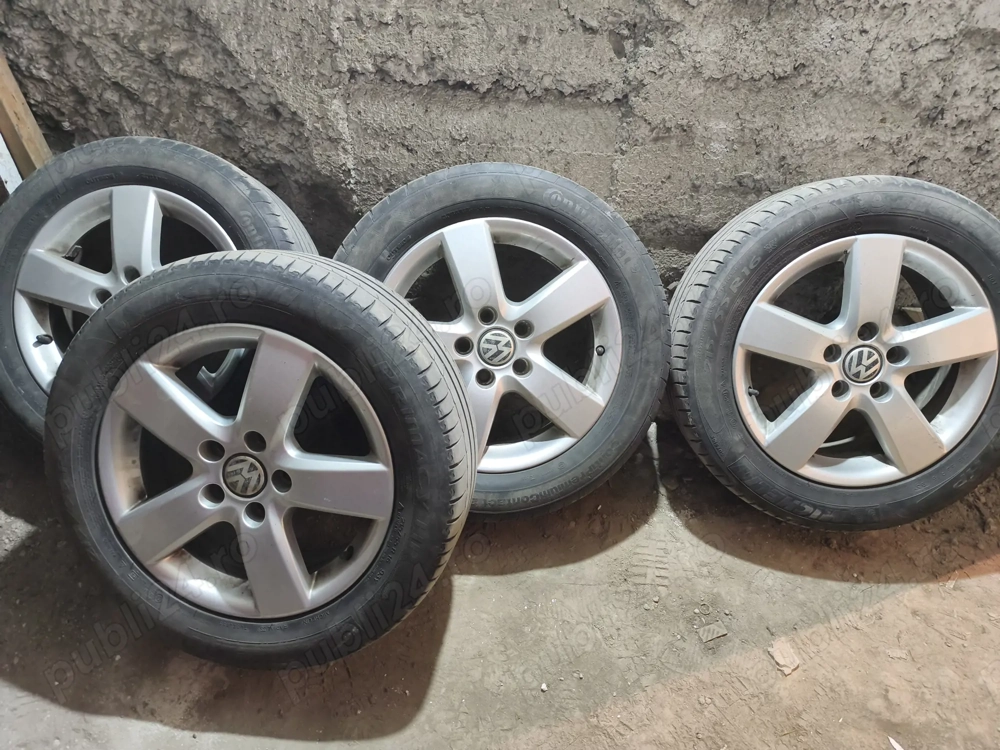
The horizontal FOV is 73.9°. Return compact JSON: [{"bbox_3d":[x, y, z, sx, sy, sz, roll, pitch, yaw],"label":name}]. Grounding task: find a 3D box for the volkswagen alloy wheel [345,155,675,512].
[{"bbox_3d":[-0.013,-0.060,1.257,0.643,0.643,0.224,-3,10,-5],"label":"volkswagen alloy wheel"}]

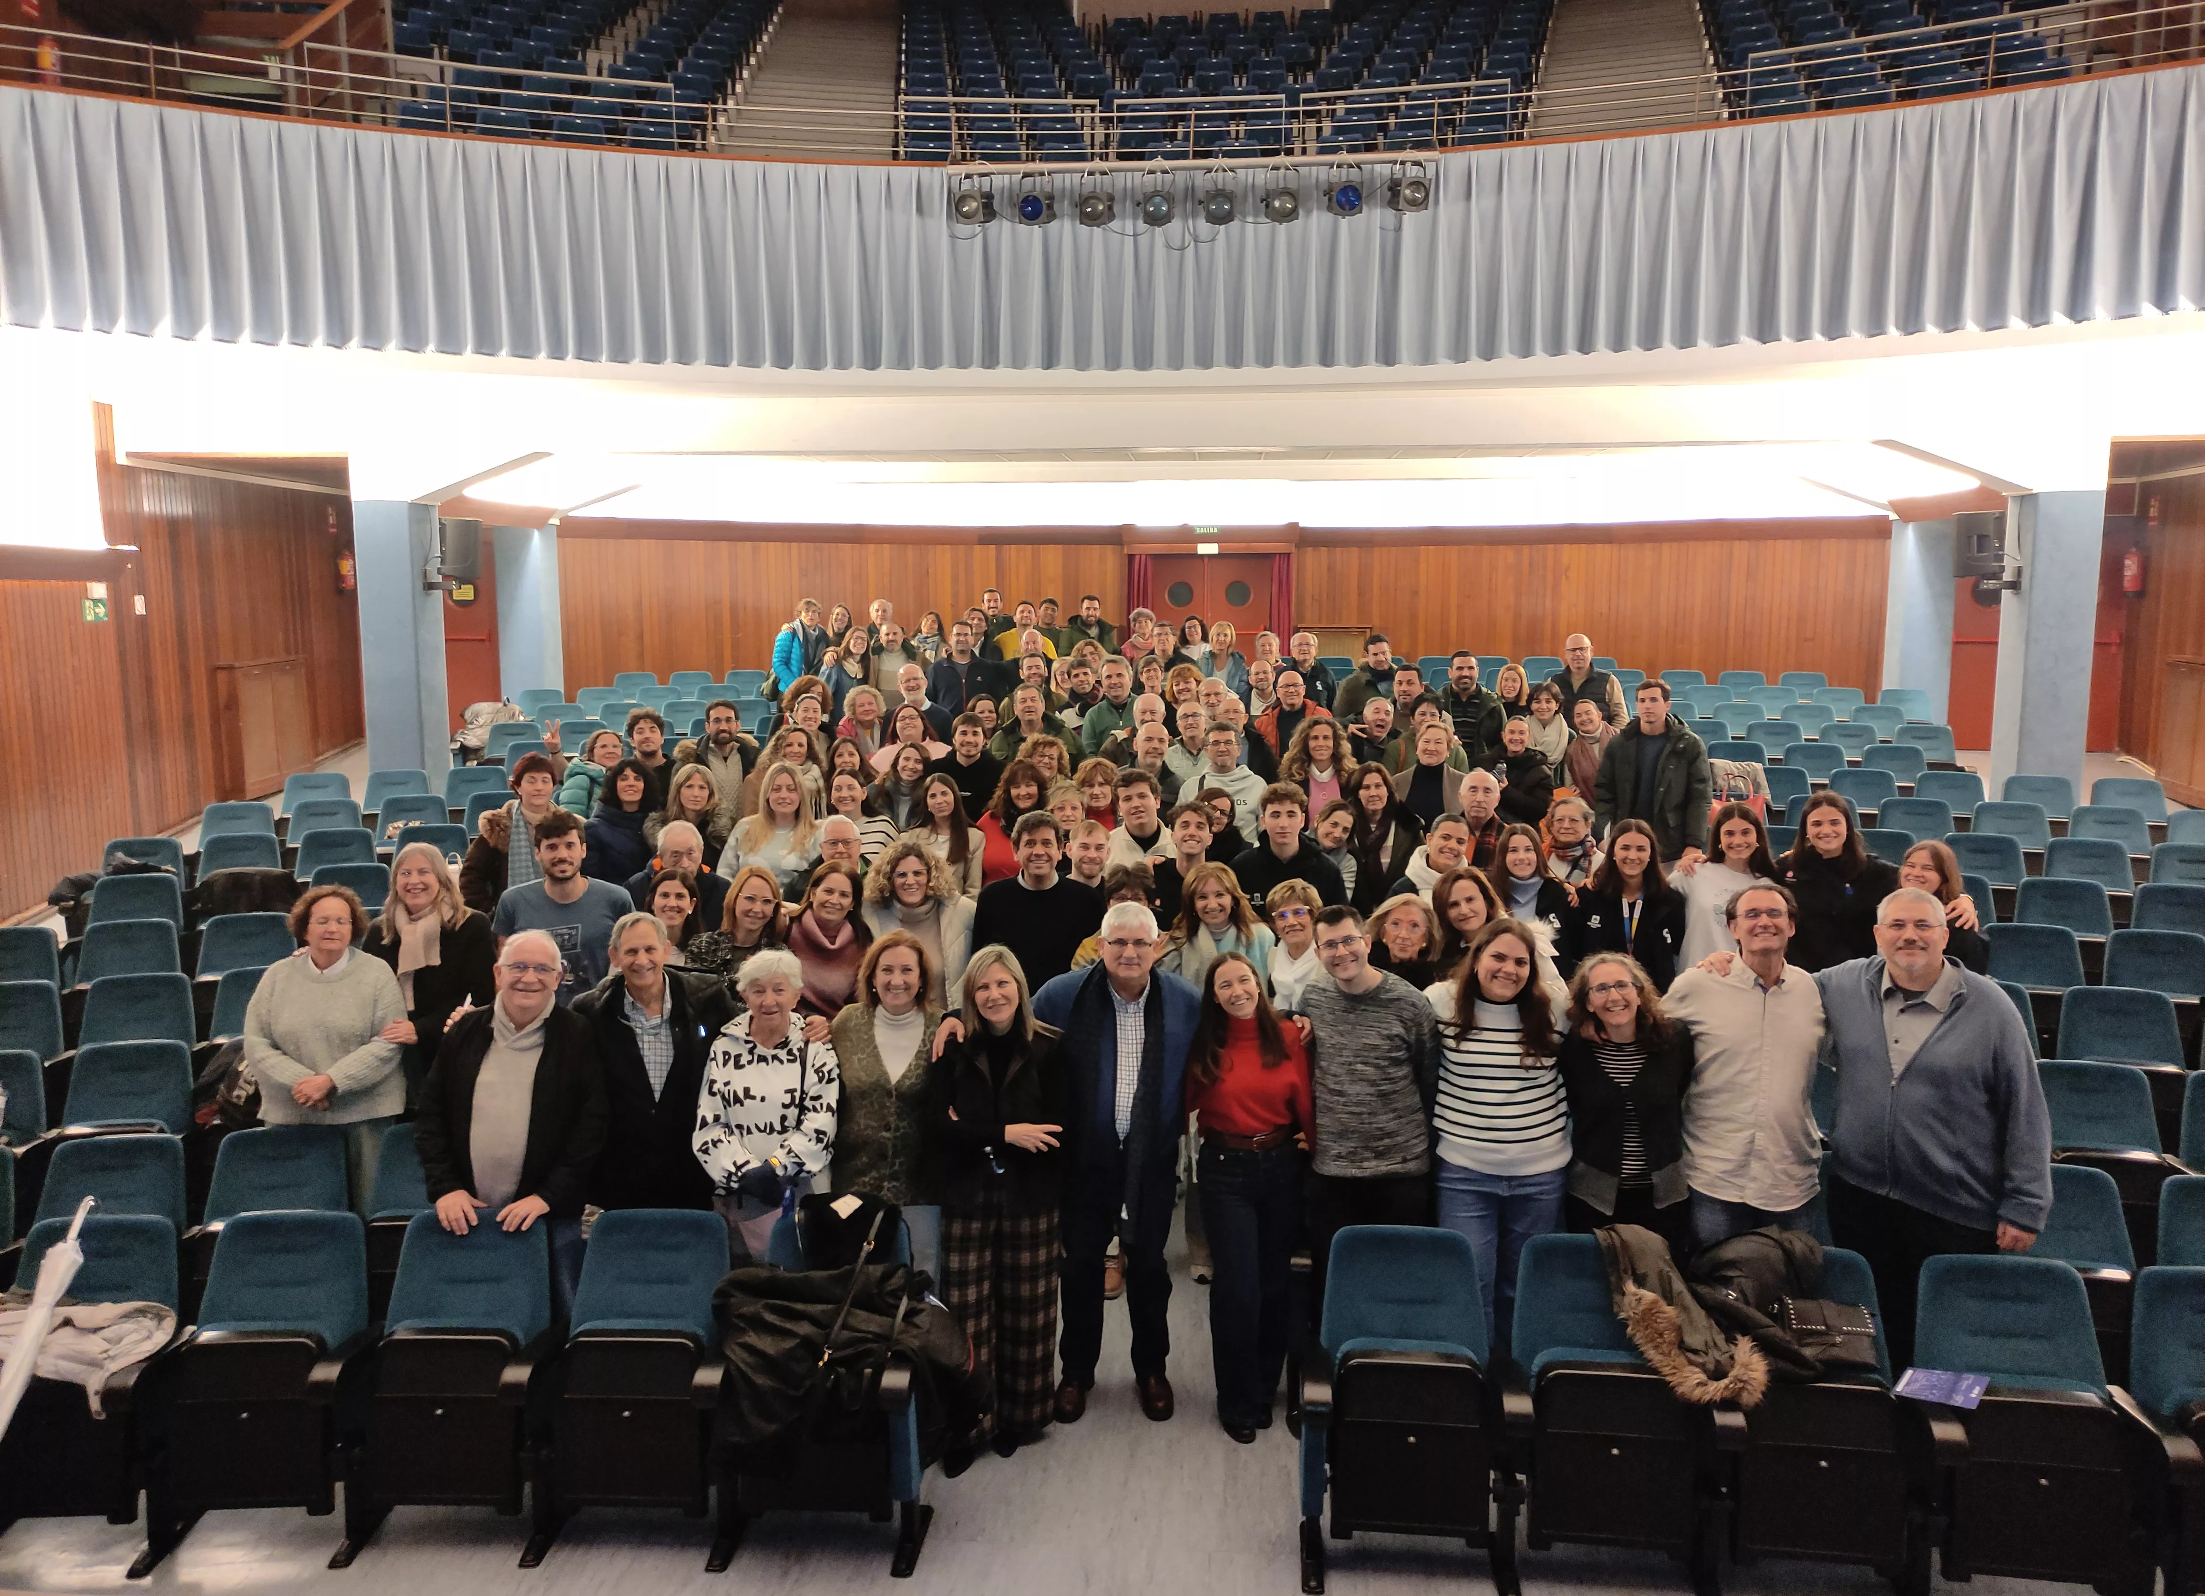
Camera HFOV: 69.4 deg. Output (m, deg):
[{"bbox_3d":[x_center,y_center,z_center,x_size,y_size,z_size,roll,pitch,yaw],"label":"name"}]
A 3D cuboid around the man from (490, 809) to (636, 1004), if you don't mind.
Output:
[{"bbox_3d":[-2.050,0.947,6.206,0.550,1.806,0.300,-2,8,-13],"label":"man"}]

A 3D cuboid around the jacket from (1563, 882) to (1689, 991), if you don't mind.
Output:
[{"bbox_3d":[2.104,0.654,6.459,0.500,0.660,0.300,2,8,15],"label":"jacket"}]

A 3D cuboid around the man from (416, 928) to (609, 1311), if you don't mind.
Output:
[{"bbox_3d":[-1.910,1.253,5.158,0.610,1.690,0.440,-2,8,-11],"label":"man"}]

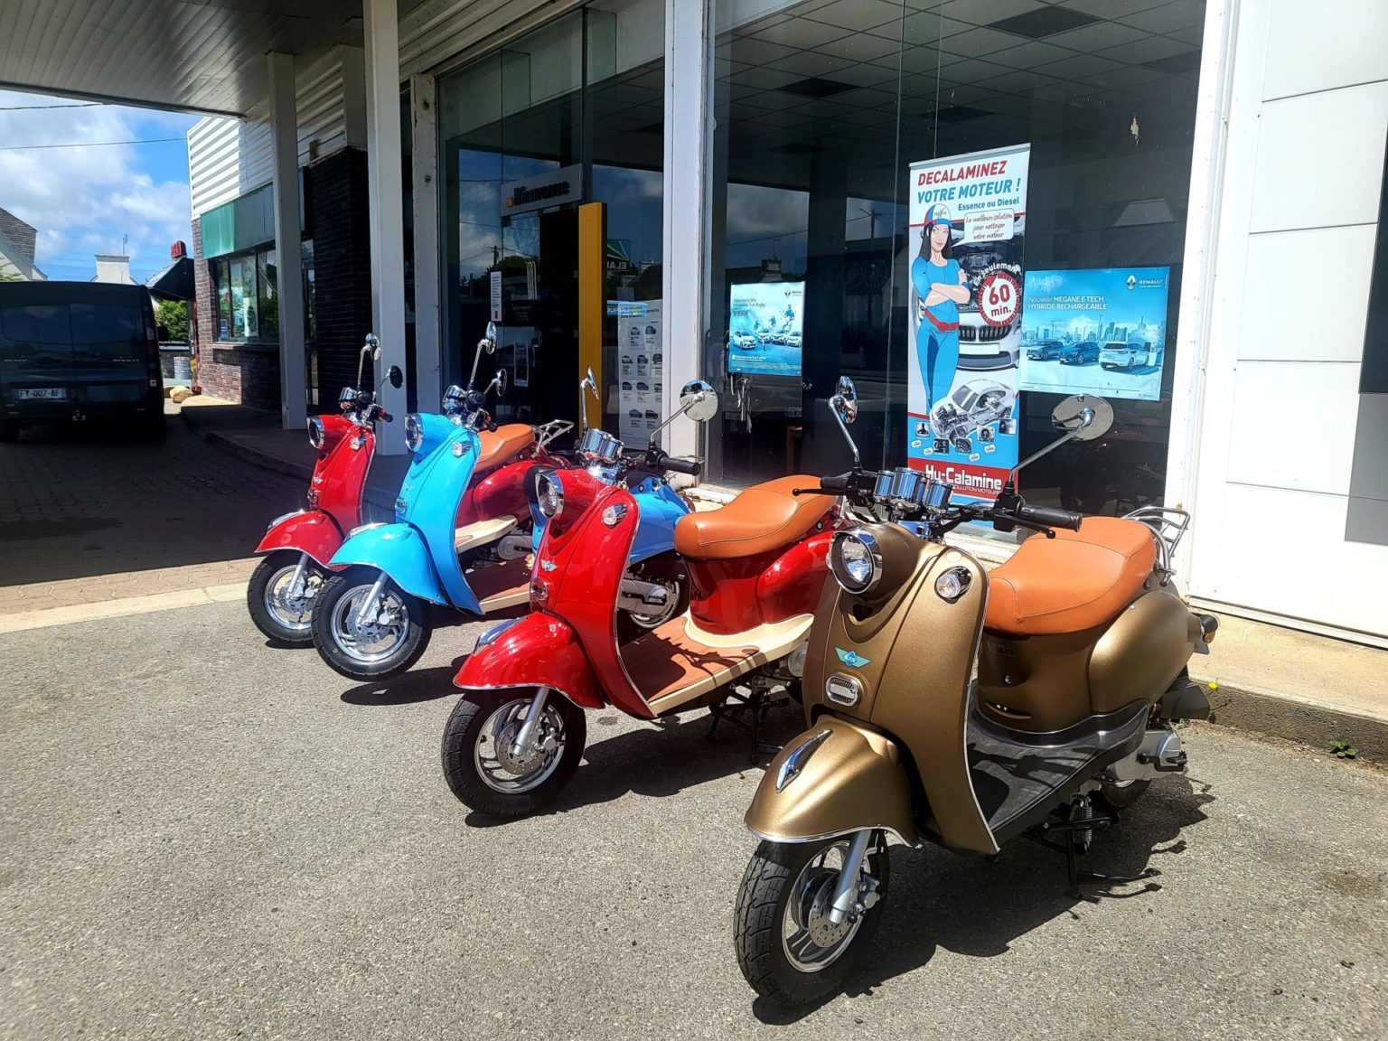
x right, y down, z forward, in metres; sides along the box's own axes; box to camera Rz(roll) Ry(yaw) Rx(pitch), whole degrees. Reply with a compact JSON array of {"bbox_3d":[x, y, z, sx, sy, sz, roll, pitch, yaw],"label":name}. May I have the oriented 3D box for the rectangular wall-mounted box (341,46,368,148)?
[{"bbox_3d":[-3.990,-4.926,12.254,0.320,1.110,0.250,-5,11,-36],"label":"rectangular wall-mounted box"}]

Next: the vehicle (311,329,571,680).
[{"bbox_3d":[-0.644,-0.087,4.070,1.703,1.337,0.713,-6,12,-35],"label":"vehicle"}]

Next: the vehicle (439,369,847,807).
[{"bbox_3d":[0.061,0.150,3.208,1.700,1.230,0.720,-6,13,-37],"label":"vehicle"}]

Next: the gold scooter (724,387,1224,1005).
[{"bbox_3d":[0.759,0.292,2.419,1.700,1.230,0.720,-7,13,-39],"label":"gold scooter"}]

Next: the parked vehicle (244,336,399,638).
[{"bbox_3d":[-1.160,-0.140,4.791,1.700,1.250,0.720,-6,18,-37],"label":"parked vehicle"}]

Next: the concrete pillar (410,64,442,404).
[{"bbox_3d":[-3.055,-2.946,11.883,0.220,4.058,0.170,-5,11,-35],"label":"concrete pillar"}]

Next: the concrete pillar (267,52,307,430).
[{"bbox_3d":[-5.225,-3.509,13.393,0.240,4.655,0.240,-5,11,-35],"label":"concrete pillar"}]

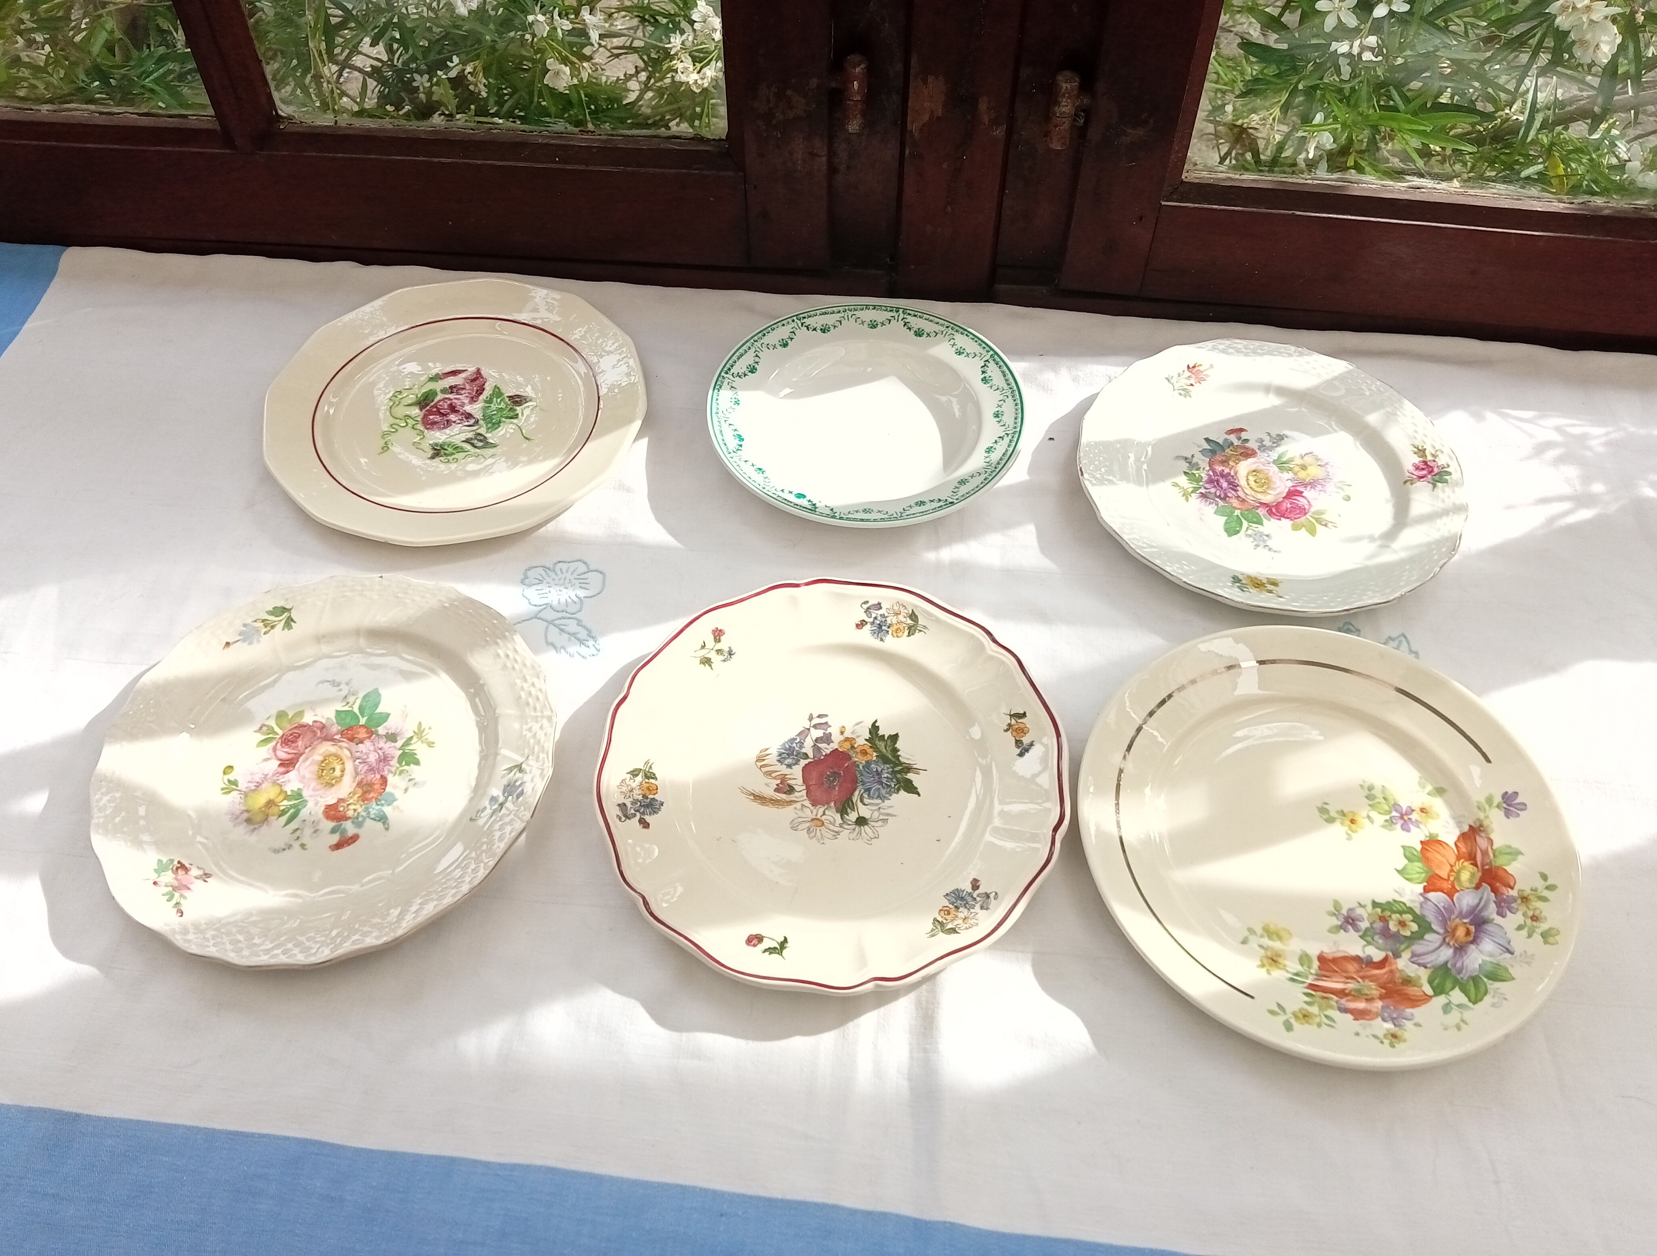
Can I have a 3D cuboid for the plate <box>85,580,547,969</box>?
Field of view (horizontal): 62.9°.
[{"bbox_3d":[-0.263,0.072,0.721,0.240,0.025,0.240,0,53,0],"label":"plate"}]

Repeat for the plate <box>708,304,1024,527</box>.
[{"bbox_3d":[0.025,-0.128,0.867,0.200,0.035,0.200,0,53,0],"label":"plate"}]

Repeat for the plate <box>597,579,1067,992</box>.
[{"bbox_3d":[0.003,0.078,0.717,0.248,0.025,0.248,0,53,0],"label":"plate"}]

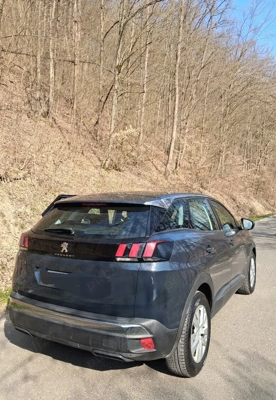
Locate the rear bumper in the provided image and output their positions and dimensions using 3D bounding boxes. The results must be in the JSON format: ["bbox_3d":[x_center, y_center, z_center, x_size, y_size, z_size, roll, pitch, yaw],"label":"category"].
[{"bbox_3d":[-0.543,0.971,2.591,1.760,0.360,0.400,0,0,29],"label":"rear bumper"}]

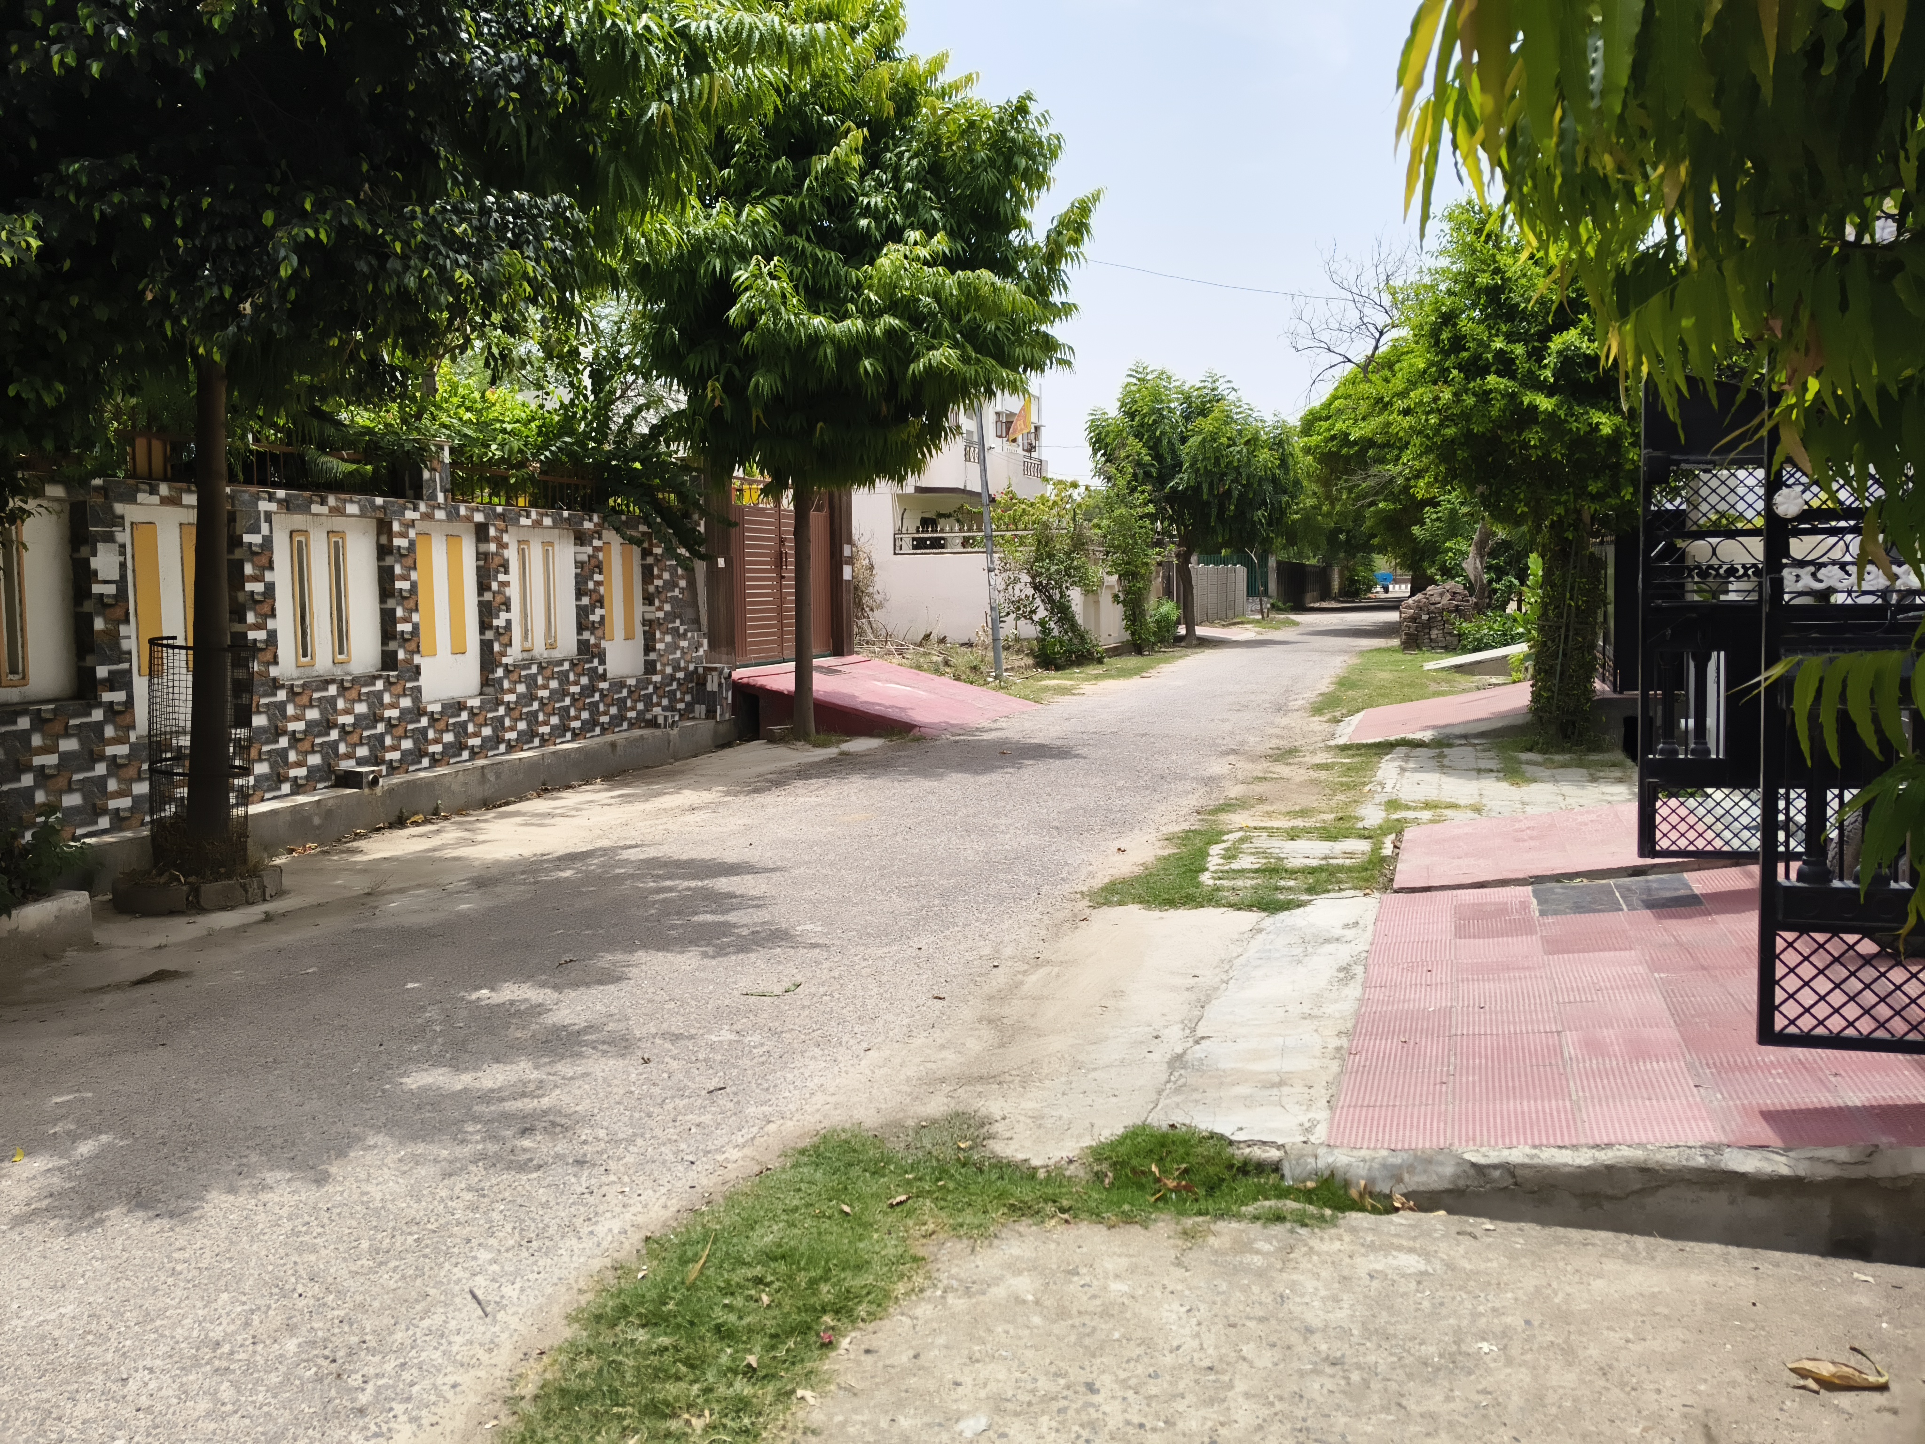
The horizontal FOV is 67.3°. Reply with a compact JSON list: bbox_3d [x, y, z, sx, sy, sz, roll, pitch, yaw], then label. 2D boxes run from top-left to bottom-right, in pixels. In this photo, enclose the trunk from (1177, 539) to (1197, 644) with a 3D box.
[{"bbox_3d":[4.795,-2.774,30.884,0.360,2.240,0.330,0,6,18],"label":"trunk"}]

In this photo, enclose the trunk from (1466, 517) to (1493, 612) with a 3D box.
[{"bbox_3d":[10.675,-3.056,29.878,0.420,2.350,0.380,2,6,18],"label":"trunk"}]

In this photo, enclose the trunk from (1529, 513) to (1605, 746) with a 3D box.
[{"bbox_3d":[5.051,-0.763,12.050,0.580,1.928,0.550,1,6,18],"label":"trunk"}]

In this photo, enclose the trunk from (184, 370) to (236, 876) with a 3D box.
[{"bbox_3d":[-3.469,-0.485,6.677,0.230,2.363,0.220,5,6,18],"label":"trunk"}]

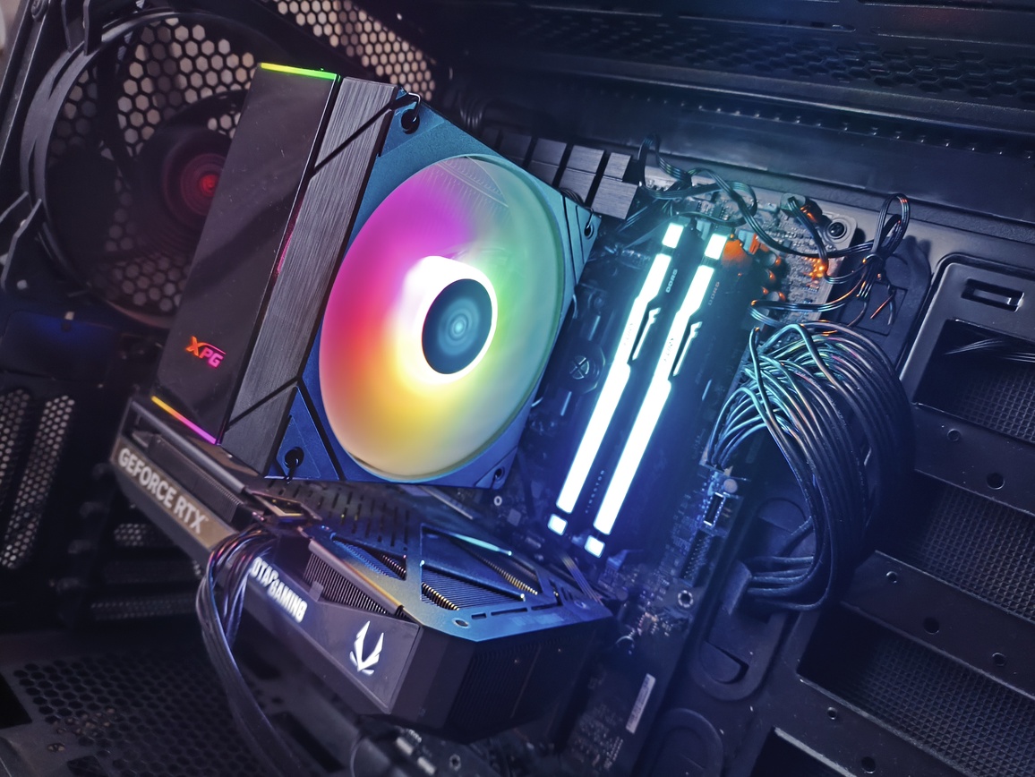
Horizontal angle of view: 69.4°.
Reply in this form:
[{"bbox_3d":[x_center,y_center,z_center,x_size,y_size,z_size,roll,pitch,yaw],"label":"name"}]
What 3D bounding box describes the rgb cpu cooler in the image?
[{"bbox_3d":[-0.039,-0.031,0.289,0.065,0.120,0.145,24,7,35],"label":"rgb cpu cooler"}]

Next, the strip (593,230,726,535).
[{"bbox_3d":[0.054,0.000,0.278,0.007,0.118,0.008,24,7,35],"label":"strip"}]

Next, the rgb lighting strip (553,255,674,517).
[{"bbox_3d":[0.038,-0.001,0.289,0.007,0.108,0.008,24,7,35],"label":"rgb lighting strip"}]

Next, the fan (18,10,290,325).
[{"bbox_3d":[-0.131,-0.085,0.307,0.025,0.120,0.120,24,7,35],"label":"fan"}]

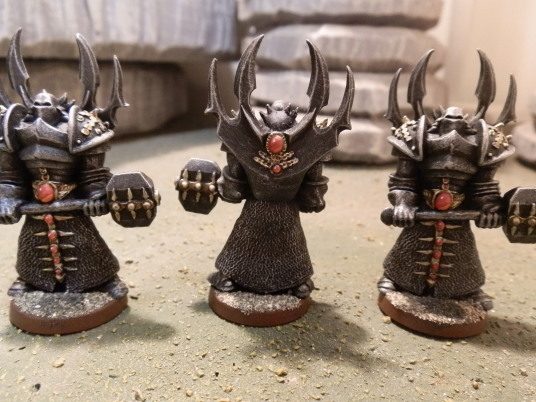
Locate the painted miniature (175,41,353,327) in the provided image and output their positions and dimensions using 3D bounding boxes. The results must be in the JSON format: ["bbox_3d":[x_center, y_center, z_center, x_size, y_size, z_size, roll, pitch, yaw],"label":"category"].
[{"bbox_3d":[-0.002,-0.005,0.101,0.039,0.062,0.026,4,17,0],"label":"painted miniature"}]

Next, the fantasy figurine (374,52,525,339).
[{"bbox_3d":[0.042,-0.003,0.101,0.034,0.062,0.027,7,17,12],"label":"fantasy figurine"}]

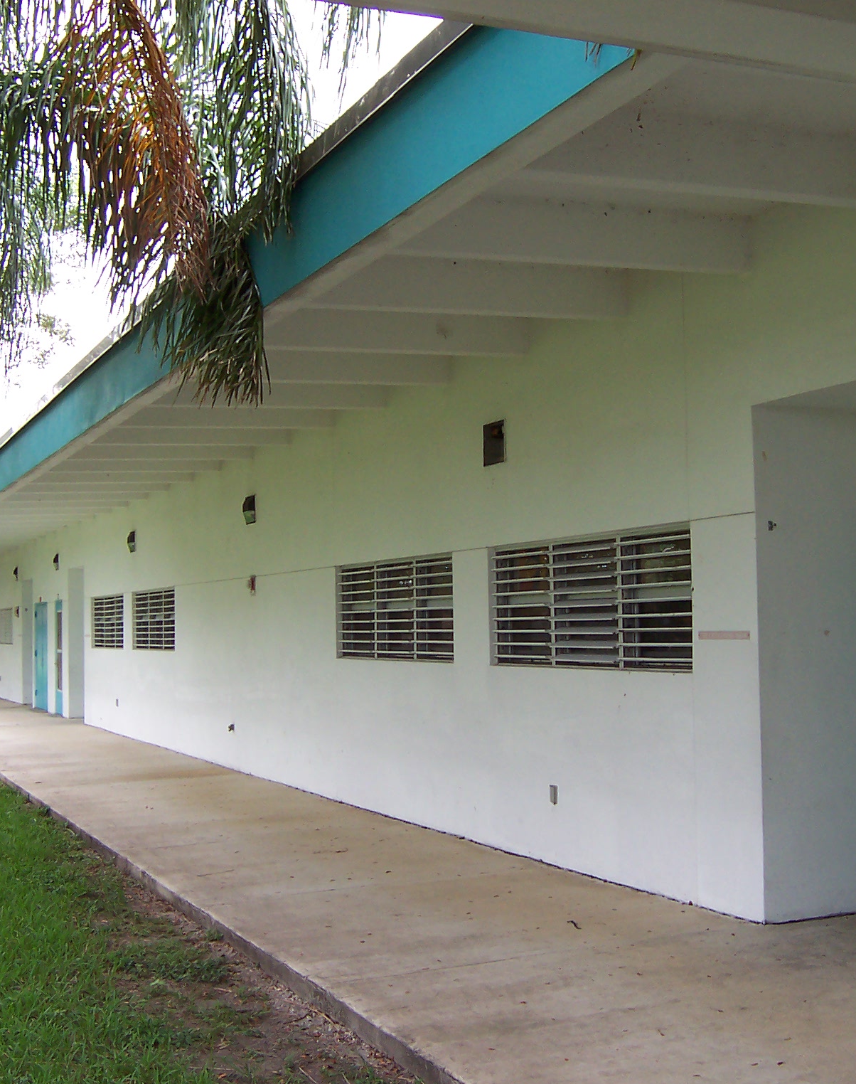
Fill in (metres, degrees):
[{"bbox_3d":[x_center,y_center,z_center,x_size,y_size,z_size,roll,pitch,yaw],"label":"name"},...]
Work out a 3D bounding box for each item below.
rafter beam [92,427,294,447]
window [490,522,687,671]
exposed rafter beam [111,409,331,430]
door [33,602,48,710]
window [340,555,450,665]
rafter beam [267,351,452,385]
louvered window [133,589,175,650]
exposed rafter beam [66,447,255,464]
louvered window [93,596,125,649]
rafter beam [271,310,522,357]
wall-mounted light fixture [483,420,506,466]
[{"bbox_3d":[-2.189,-1.033,13.966,1.914,0.274,0.118,-1,-3,-23],"label":"rafter beam"},{"bbox_3d":[0.958,0.372,9.196,0.104,0.800,2.499,0,-3,-23],"label":"window"},{"bbox_3d":[-1.708,-1.102,12.849,1.914,0.274,0.118,-1,-3,-23],"label":"exposed rafter beam"},{"bbox_3d":[-7.312,2.168,28.534,0.071,2.018,1.569,0,-3,-23],"label":"door"},{"bbox_3d":[-0.265,0.547,12.029,0.104,0.800,2.494,0,-3,-23],"label":"window"},{"bbox_3d":[-0.731,-1.254,10.587,1.914,0.274,0.118,-1,-3,-23],"label":"rafter beam"},{"bbox_3d":[-3.546,1.016,19.634,0.104,0.800,2.442,0,-3,-23],"label":"louvered window"},{"bbox_3d":[-2.673,-0.964,15.086,1.914,0.274,0.118,-1,-3,-23],"label":"exposed rafter beam"},{"bbox_3d":[-4.721,1.185,22.357,0.104,0.800,2.424,0,-3,-23],"label":"louvered window"},{"bbox_3d":[-0.253,-1.322,9.479,1.914,0.274,0.118,-1,-3,-23],"label":"rafter beam"},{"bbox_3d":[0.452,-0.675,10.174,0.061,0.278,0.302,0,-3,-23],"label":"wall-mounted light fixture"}]

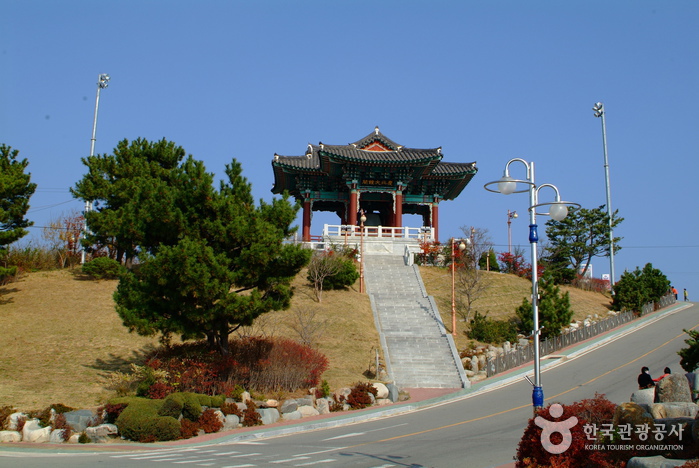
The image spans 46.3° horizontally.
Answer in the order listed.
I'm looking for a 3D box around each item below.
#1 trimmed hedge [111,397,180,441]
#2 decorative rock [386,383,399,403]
[{"bbox_3d":[-7.707,7.043,31.000,2.393,1.672,2.000,4,-13,-13],"label":"trimmed hedge"},{"bbox_3d":[1.754,6.464,33.300,0.475,0.816,0.500,1,-13,0],"label":"decorative rock"}]

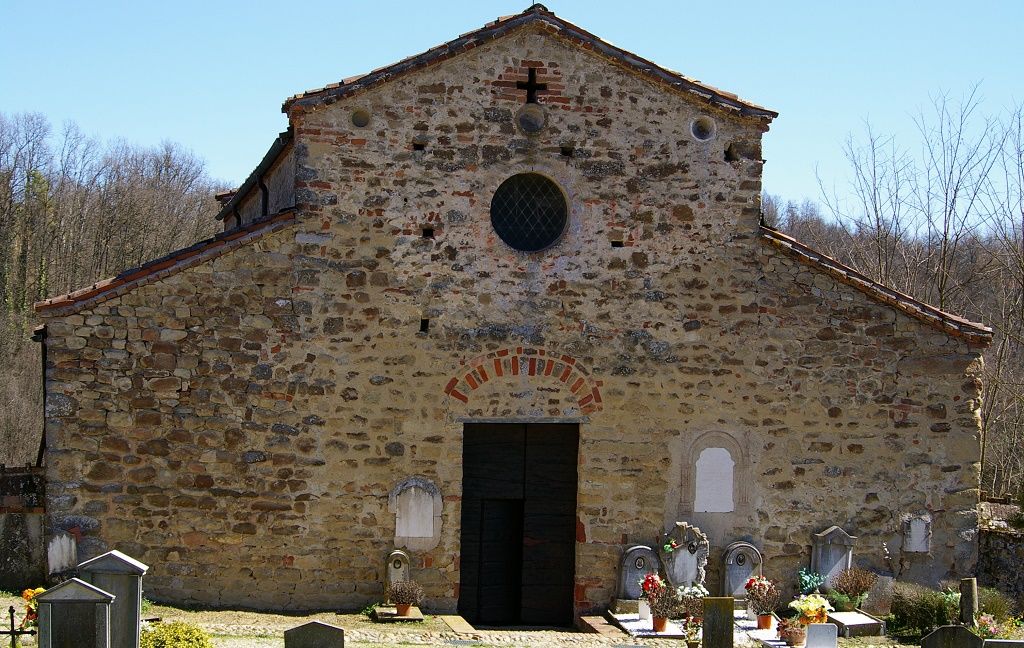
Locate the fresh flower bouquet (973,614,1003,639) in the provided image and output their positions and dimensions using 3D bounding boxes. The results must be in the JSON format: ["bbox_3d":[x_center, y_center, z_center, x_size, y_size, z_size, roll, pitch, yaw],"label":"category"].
[{"bbox_3d":[5.758,3.669,25.800,0.360,0.310,0.300,0,0,-10],"label":"fresh flower bouquet"}]

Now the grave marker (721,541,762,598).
[{"bbox_3d":[3.276,3.504,30.350,0.560,0.790,0.260,0,0,-10],"label":"grave marker"}]

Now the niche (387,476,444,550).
[{"bbox_3d":[-1.427,2.801,31.519,0.789,1.075,0.100,0,1,-10],"label":"niche"}]

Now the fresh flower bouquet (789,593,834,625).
[{"bbox_3d":[4.145,3.951,29.500,0.600,0.420,0.470,0,1,-10],"label":"fresh flower bouquet"}]

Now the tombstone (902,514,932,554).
[{"bbox_3d":[5.890,3.043,30.950,0.430,0.550,0.090,0,0,-10],"label":"tombstone"}]

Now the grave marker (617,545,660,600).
[{"bbox_3d":[1.791,3.512,30.050,0.560,0.770,0.260,0,0,-10],"label":"grave marker"}]

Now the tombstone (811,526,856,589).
[{"bbox_3d":[4.902,3.562,32.384,0.670,0.974,0.160,0,1,-10],"label":"tombstone"}]

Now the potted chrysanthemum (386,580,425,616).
[{"bbox_3d":[-1.440,3.711,28.800,0.500,0.490,0.490,0,0,-10],"label":"potted chrysanthemum"}]

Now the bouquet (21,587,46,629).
[{"bbox_3d":[-5.805,3.446,25.900,0.380,0.510,0.340,0,0,-10],"label":"bouquet"}]

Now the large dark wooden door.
[{"bbox_3d":[0.099,2.835,30.200,1.680,2.870,0.120,0,0,-10],"label":"large dark wooden door"}]

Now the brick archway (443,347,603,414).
[{"bbox_3d":[0.161,0.840,31.864,2.391,1.003,0.200,0,1,-10],"label":"brick archway"}]

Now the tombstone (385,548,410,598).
[{"bbox_3d":[-1.682,3.693,31.295,0.367,0.742,0.130,0,1,-10],"label":"tombstone"}]

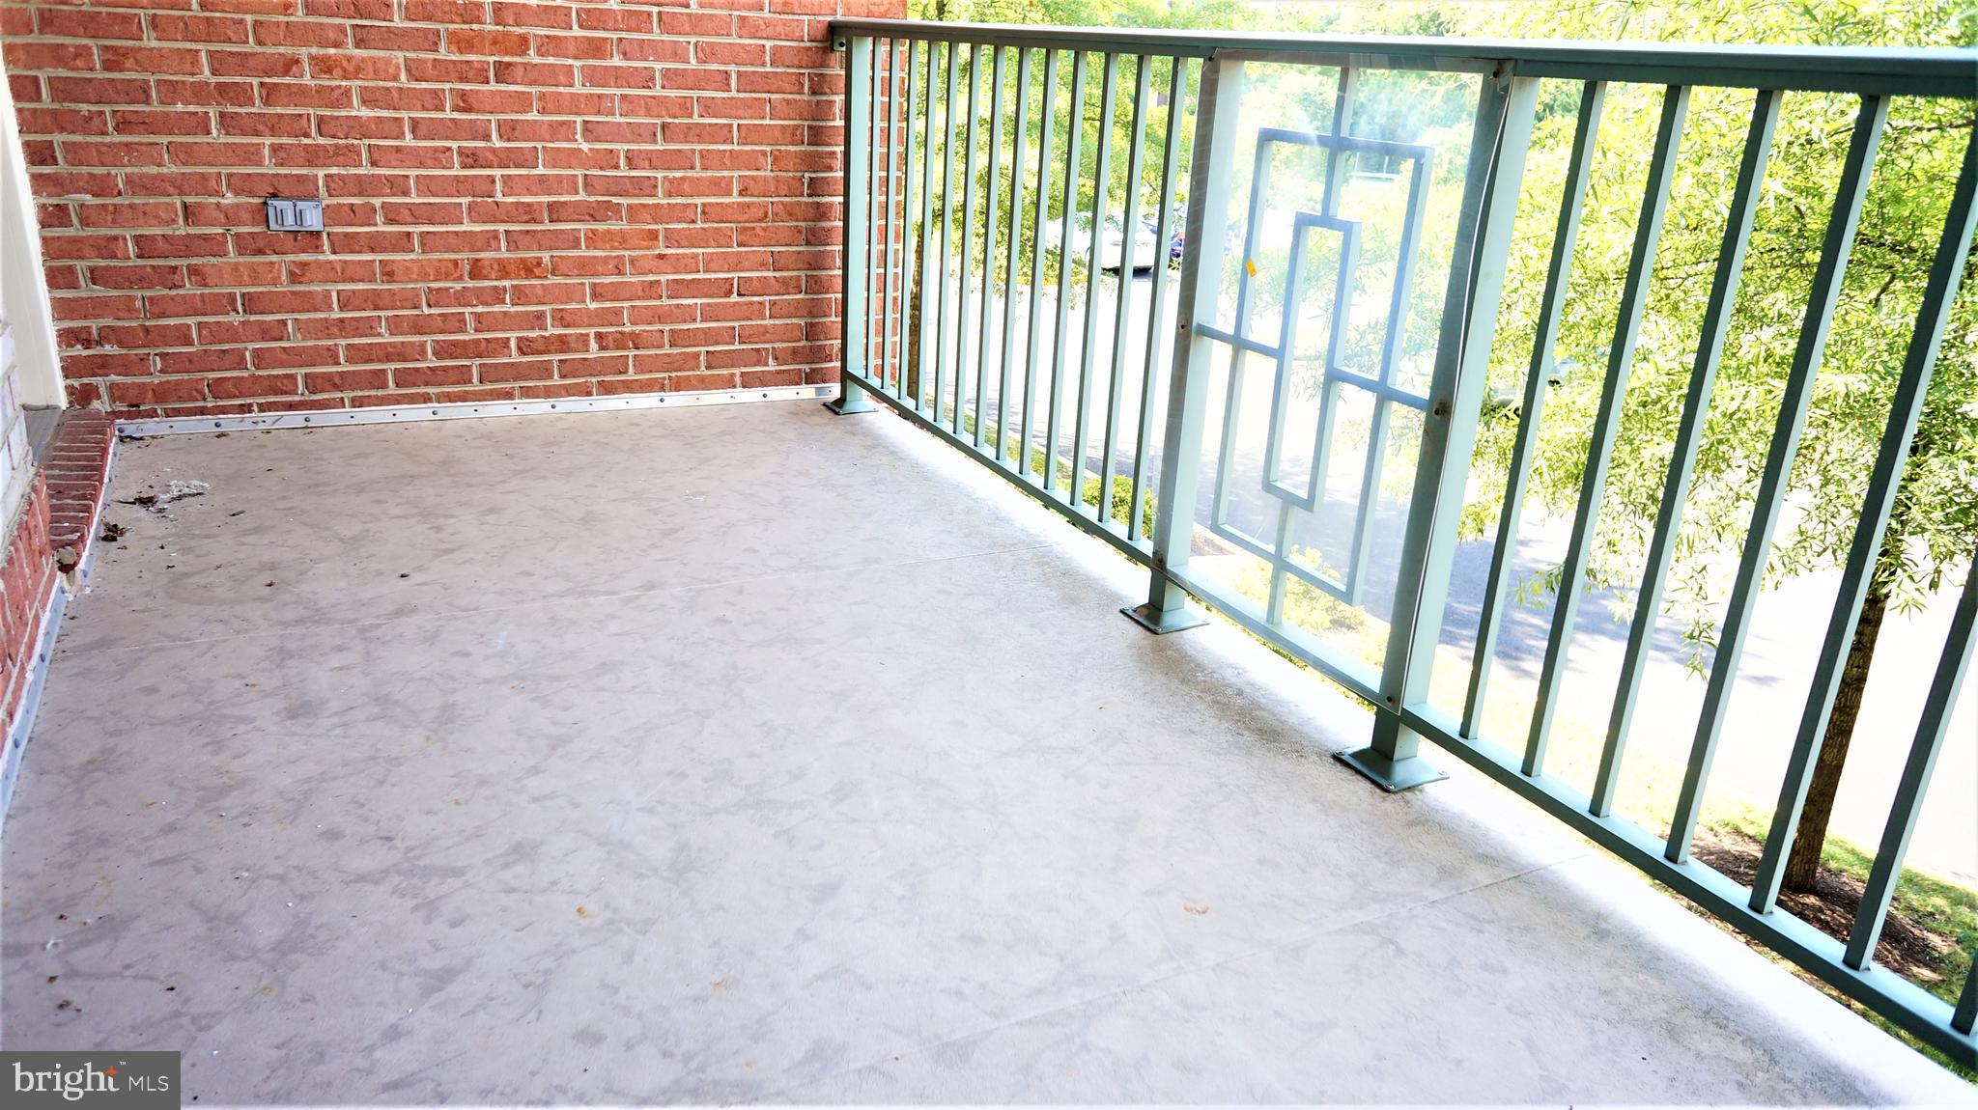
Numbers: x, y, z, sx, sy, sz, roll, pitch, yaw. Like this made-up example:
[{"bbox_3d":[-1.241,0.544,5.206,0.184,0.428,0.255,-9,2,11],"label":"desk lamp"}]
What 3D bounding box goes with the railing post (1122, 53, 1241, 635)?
[{"bbox_3d":[0.367,-0.356,2.263,0.123,1.020,0.123,-8,23,-27],"label":"railing post"}]

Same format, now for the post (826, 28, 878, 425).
[{"bbox_3d":[-0.381,-0.911,3.568,0.123,1.020,0.123,-8,23,-27],"label":"post"}]

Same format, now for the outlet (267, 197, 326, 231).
[{"bbox_3d":[-1.667,-0.819,3.032,0.116,0.073,0.025,-8,23,-27],"label":"outlet"}]

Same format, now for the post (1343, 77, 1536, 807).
[{"bbox_3d":[0.646,-0.148,1.774,0.123,1.020,0.123,-8,23,-27],"label":"post"}]

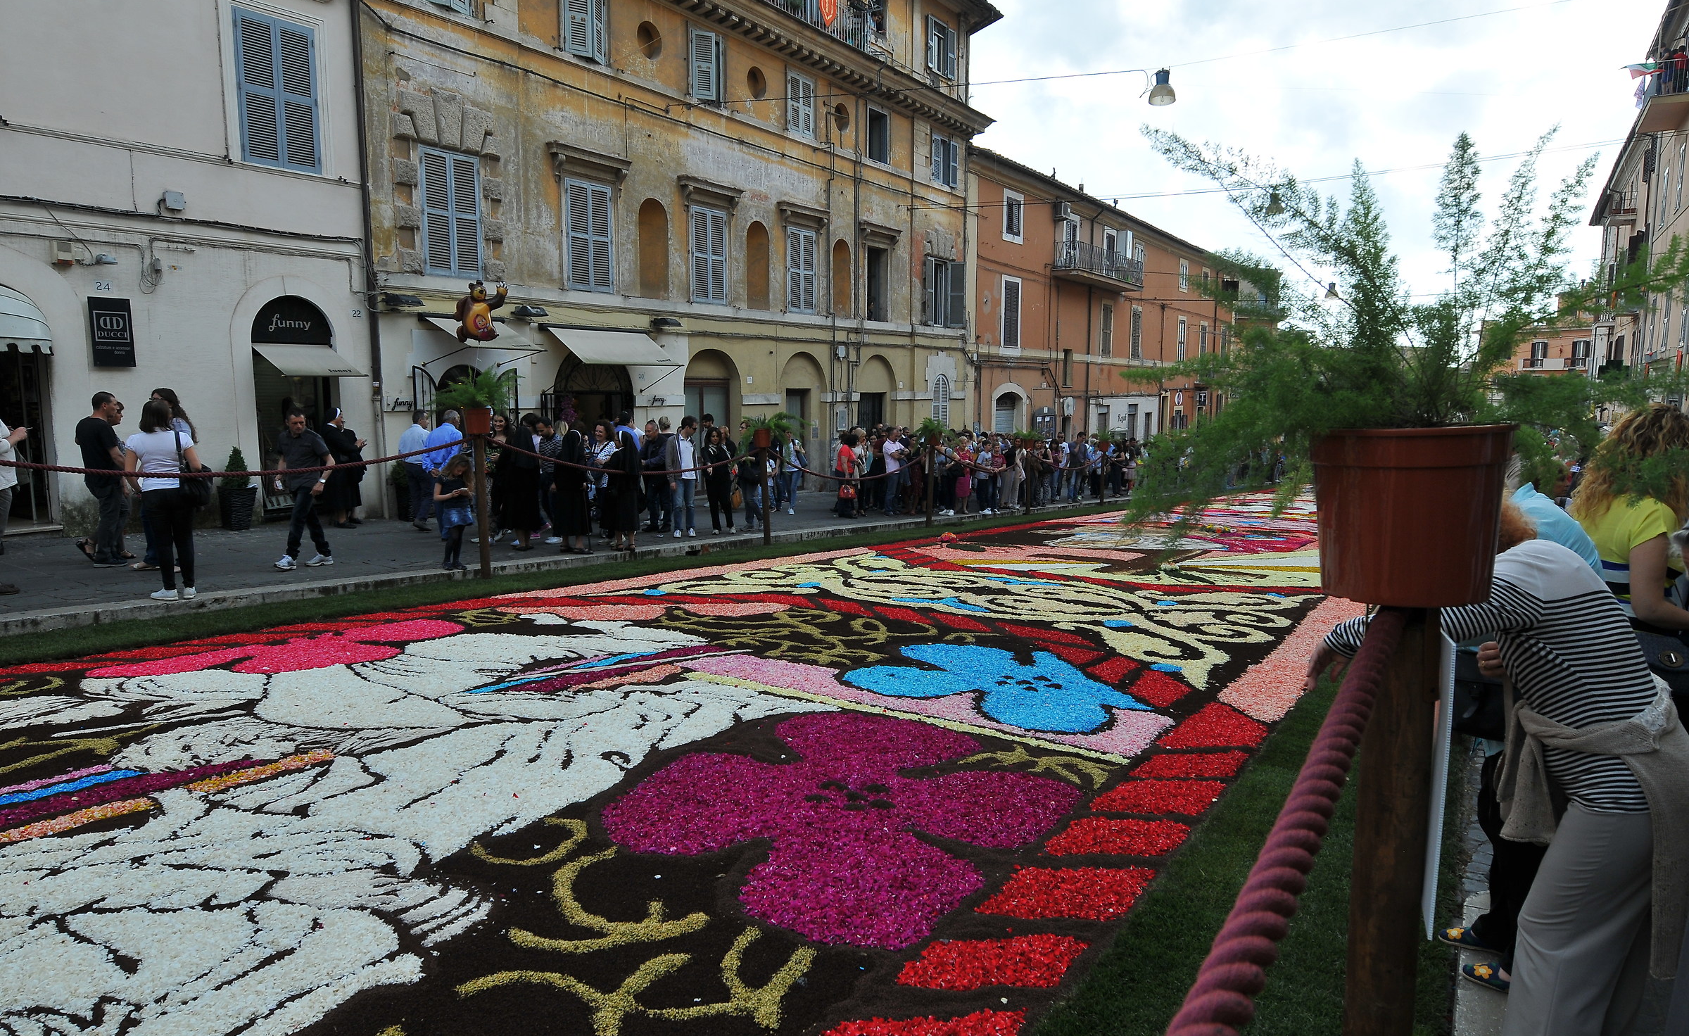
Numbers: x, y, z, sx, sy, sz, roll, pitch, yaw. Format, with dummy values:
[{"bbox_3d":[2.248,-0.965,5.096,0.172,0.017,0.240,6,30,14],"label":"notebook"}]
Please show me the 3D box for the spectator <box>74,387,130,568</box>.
[{"bbox_3d":[-7.207,-0.372,9.572,0.490,1.690,0.340,4,8,30],"label":"spectator"}]

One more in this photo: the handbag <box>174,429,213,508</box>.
[{"bbox_3d":[-5.334,-0.405,8.060,0.190,0.630,0.330,5,8,36],"label":"handbag"}]

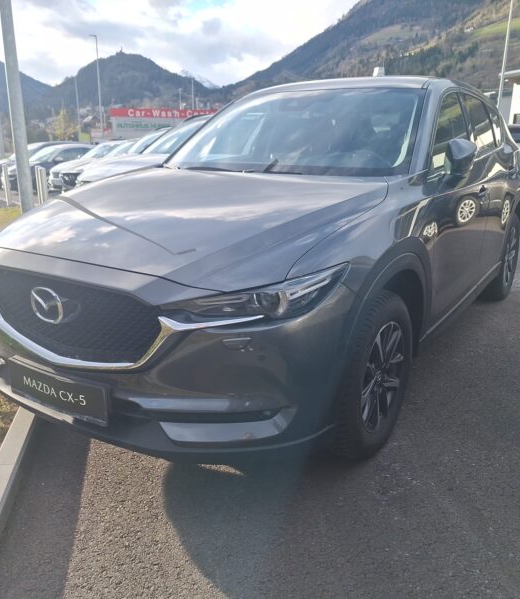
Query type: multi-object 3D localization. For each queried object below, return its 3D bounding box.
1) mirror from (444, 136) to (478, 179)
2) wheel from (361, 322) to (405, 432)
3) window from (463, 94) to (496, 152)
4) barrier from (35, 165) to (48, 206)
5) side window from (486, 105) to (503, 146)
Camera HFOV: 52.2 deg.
[{"bbox_3d":[0.922,-0.652,2.434,0.140,0.190,0.230,3,17,13],"label":"mirror"},{"bbox_3d":[0.451,0.308,2.193,0.180,0.470,0.470,11,20,33],"label":"wheel"},{"bbox_3d":[1.381,-1.075,3.319,0.070,0.370,0.800,-8,9,37],"label":"window"},{"bbox_3d":[-4.720,-2.439,11.500,0.160,0.900,0.160,-15,22,-42],"label":"barrier"},{"bbox_3d":[1.701,-1.213,3.833,0.060,0.270,0.450,-8,9,37],"label":"side window"}]

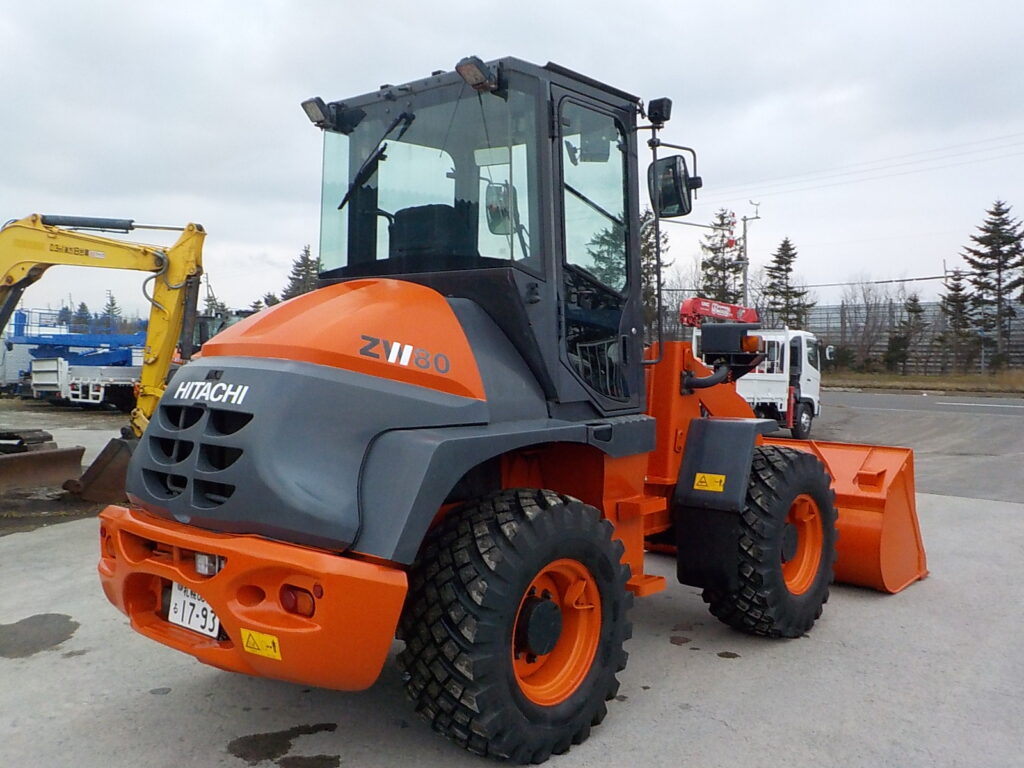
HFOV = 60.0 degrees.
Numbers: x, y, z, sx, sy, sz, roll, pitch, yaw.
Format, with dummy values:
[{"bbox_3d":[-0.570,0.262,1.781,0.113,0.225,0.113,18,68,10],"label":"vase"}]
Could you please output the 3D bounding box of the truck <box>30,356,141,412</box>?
[{"bbox_3d":[-12.507,-0.177,28.272,2.050,1.950,5.000,1,2,40],"label":"truck"}]

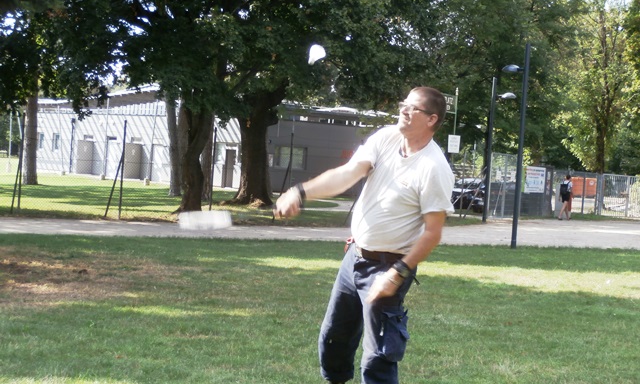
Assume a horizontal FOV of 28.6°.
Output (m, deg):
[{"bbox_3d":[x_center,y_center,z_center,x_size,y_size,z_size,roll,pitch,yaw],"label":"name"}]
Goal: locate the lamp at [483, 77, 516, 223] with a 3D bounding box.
[{"bbox_3d":[5.466,-1.244,38.101,0.750,4.436,0.340,4,1,18],"label":"lamp"}]

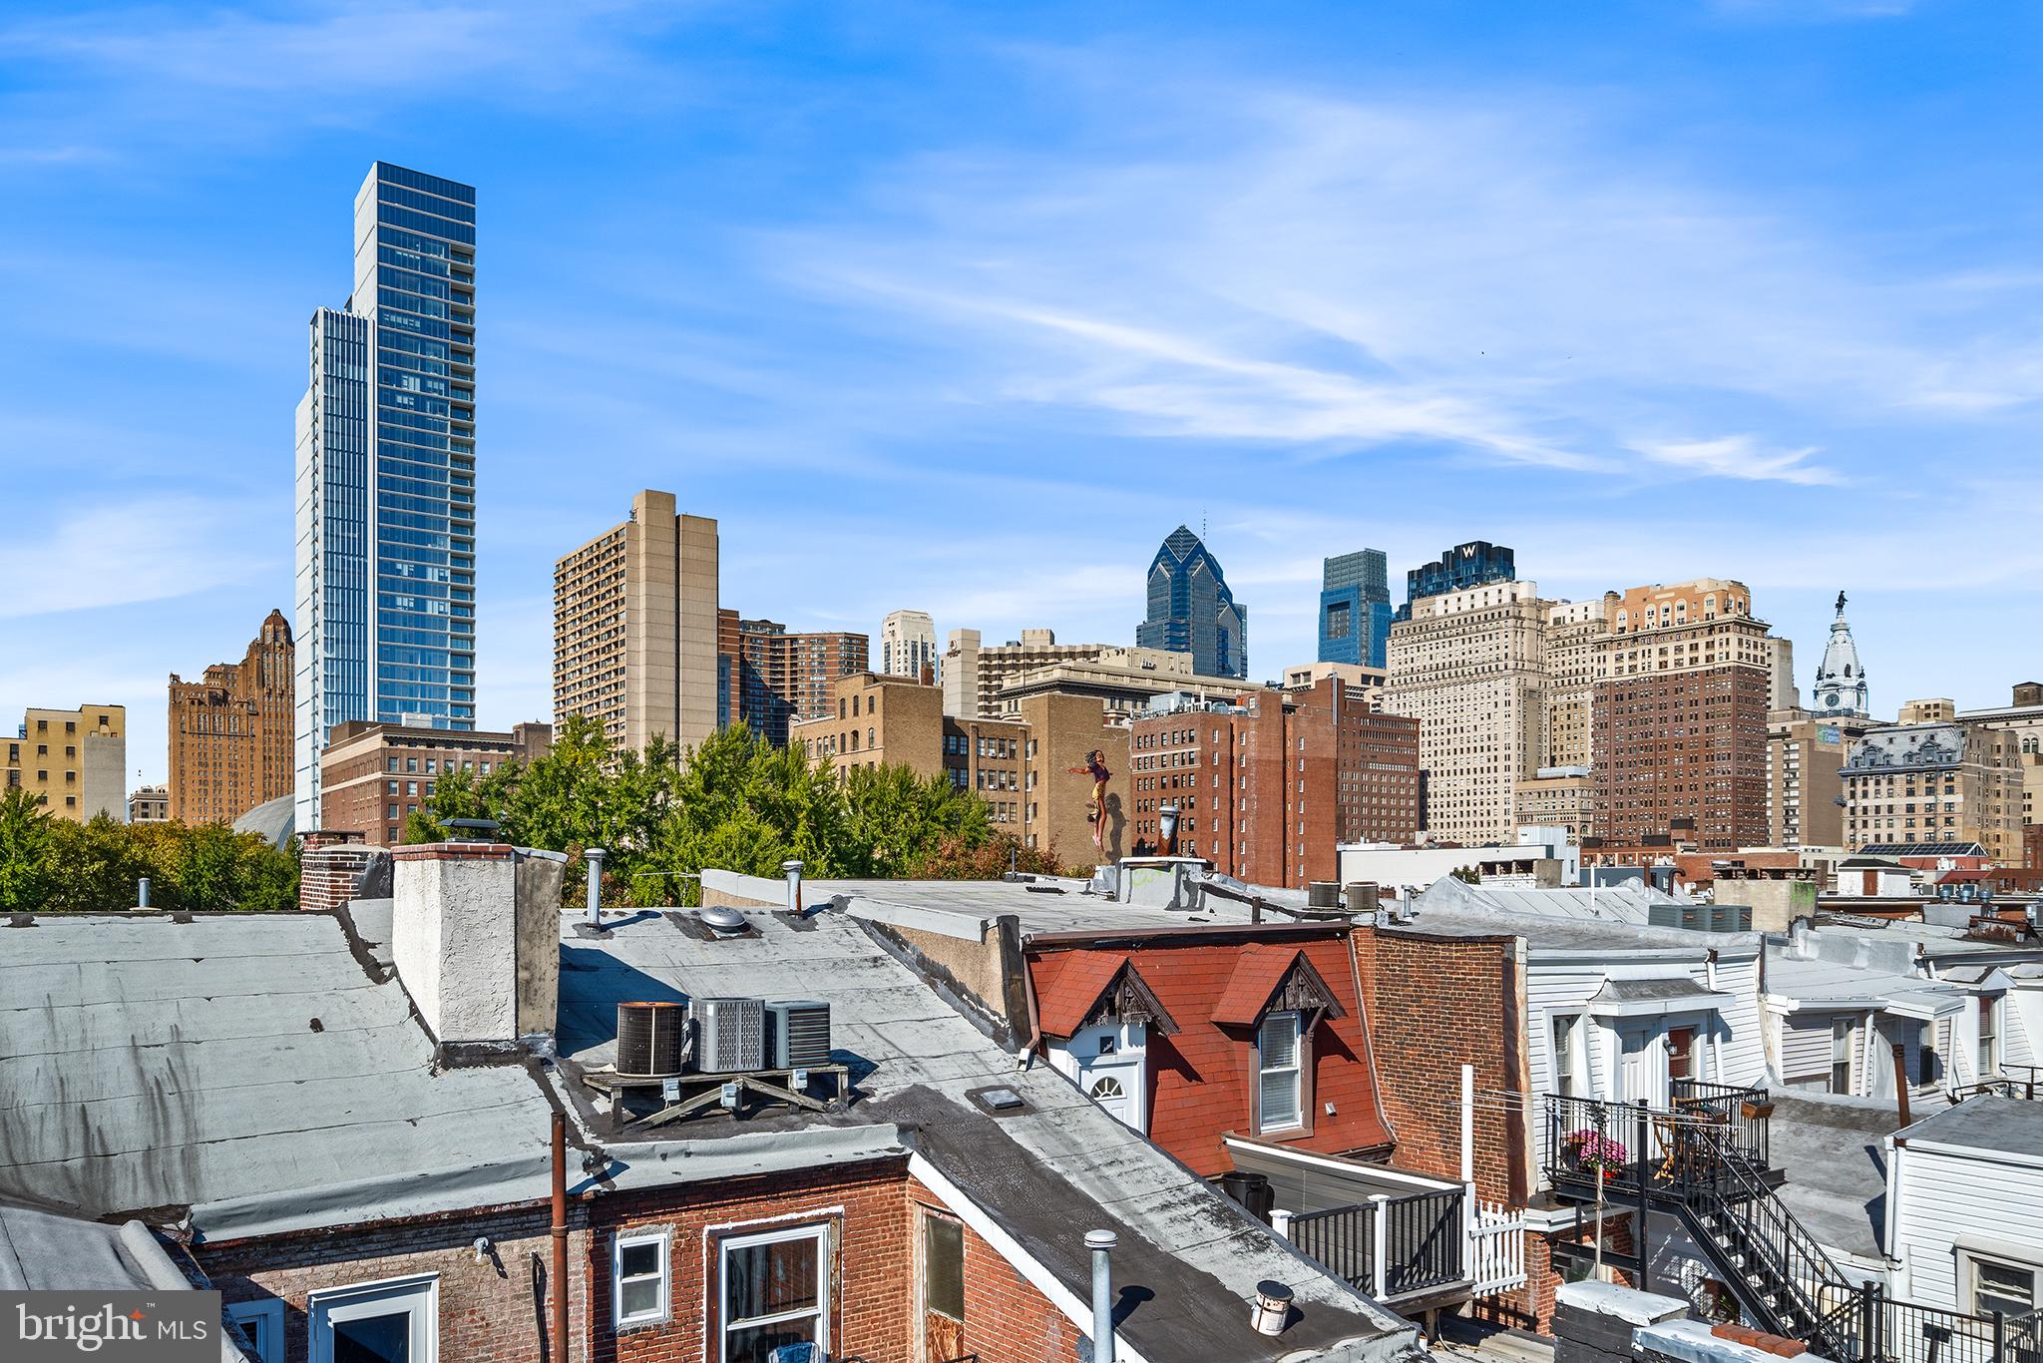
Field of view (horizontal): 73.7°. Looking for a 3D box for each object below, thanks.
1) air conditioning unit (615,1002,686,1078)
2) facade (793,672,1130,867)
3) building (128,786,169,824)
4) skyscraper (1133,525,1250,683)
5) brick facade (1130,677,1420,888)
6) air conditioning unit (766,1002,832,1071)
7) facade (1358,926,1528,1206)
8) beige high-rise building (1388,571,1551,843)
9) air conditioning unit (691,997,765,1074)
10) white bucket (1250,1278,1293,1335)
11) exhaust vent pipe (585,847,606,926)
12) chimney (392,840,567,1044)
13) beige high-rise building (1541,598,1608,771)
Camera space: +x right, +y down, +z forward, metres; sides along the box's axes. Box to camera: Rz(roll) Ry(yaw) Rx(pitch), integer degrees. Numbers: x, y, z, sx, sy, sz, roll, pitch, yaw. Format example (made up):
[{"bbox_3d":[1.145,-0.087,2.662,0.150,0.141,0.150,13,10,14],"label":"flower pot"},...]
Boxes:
[{"bbox_3d":[-3.643,3.515,13.400,0.650,0.670,0.650,0,0,-34],"label":"air conditioning unit"},{"bbox_3d":[-7.650,19.500,167.000,34.500,39.000,23.500,0,0,-34],"label":"facade"},{"bbox_3d":[-353.000,69.500,553.000,18.000,52.000,22.000,3,-5,-36],"label":"building"},{"bbox_3d":[106.712,26.534,855.000,50.000,253.000,50.000,0,0,-34],"label":"skyscraper"},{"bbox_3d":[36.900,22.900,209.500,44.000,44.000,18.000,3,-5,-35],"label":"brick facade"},{"bbox_3d":[-2.363,3.744,14.400,0.590,0.660,0.590,0,0,-34],"label":"air conditioning unit"},{"bbox_3d":[6.000,5.380,19.450,0.400,3.650,2.900,3,-5,-36],"label":"facade"},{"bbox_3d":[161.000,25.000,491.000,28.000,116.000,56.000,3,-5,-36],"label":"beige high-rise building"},{"bbox_3d":[-2.978,3.593,13.850,0.590,0.700,0.590,0,0,-34],"label":"air conditioning unit"},{"bbox_3d":[2.078,5.200,11.300,0.310,0.355,0.310,8,11,-2],"label":"white bucket"},{"bbox_3d":[-5.570,2.680,17.800,0.270,1.030,0.270,3,-5,-36],"label":"exhaust vent pipe"},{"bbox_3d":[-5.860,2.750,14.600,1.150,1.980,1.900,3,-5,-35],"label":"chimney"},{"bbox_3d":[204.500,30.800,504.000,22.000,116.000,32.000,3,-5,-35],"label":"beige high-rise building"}]

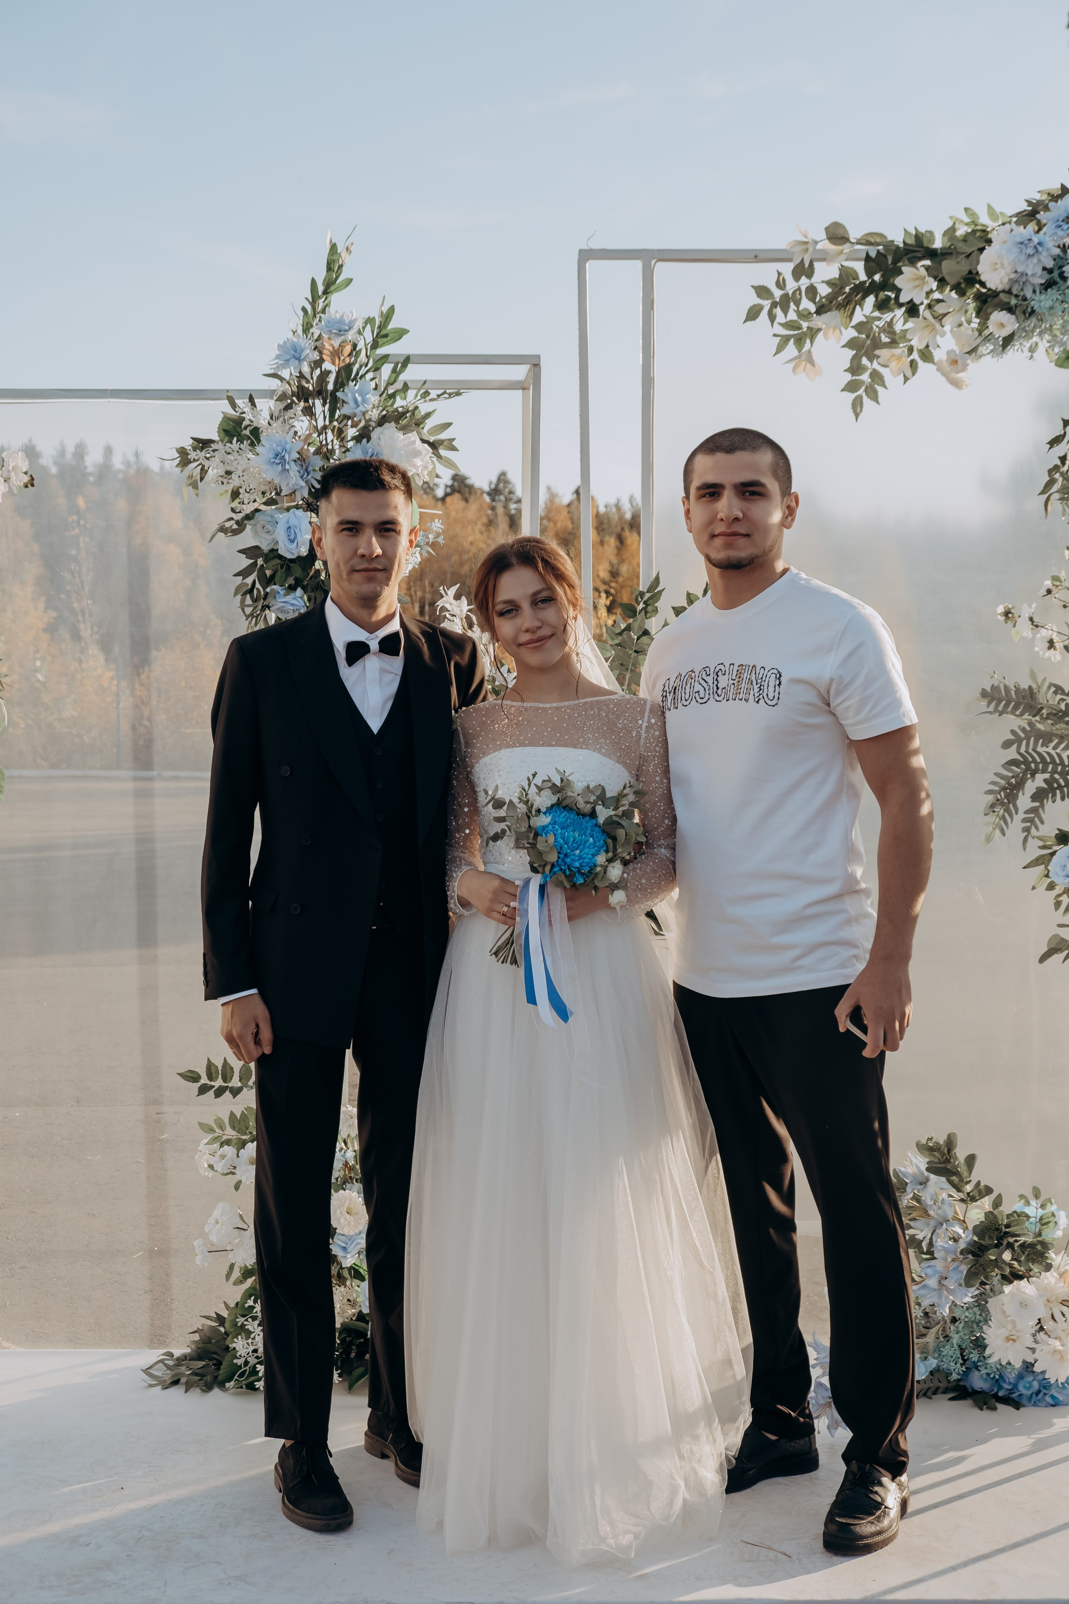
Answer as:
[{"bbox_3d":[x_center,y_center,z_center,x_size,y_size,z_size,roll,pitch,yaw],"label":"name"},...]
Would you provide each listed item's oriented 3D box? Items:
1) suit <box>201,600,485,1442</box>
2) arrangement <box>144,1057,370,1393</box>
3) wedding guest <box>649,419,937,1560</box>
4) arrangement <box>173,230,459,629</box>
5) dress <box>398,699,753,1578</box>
[{"bbox_3d":[-0.327,0.375,3.460,0.480,1.438,0.310,0,1,-12],"label":"suit"},{"bbox_3d":[-0.556,0.850,4.122,0.470,0.657,0.420,0,1,-3],"label":"arrangement"},{"bbox_3d":[0.432,0.284,3.388,0.500,1.825,0.400,0,1,17],"label":"wedding guest"},{"bbox_3d":[-0.441,-0.749,4.083,0.570,0.825,0.420,0,1,-3],"label":"arrangement"},{"bbox_3d":[0.070,0.507,3.414,0.560,1.377,0.560,0,1,-2],"label":"dress"}]

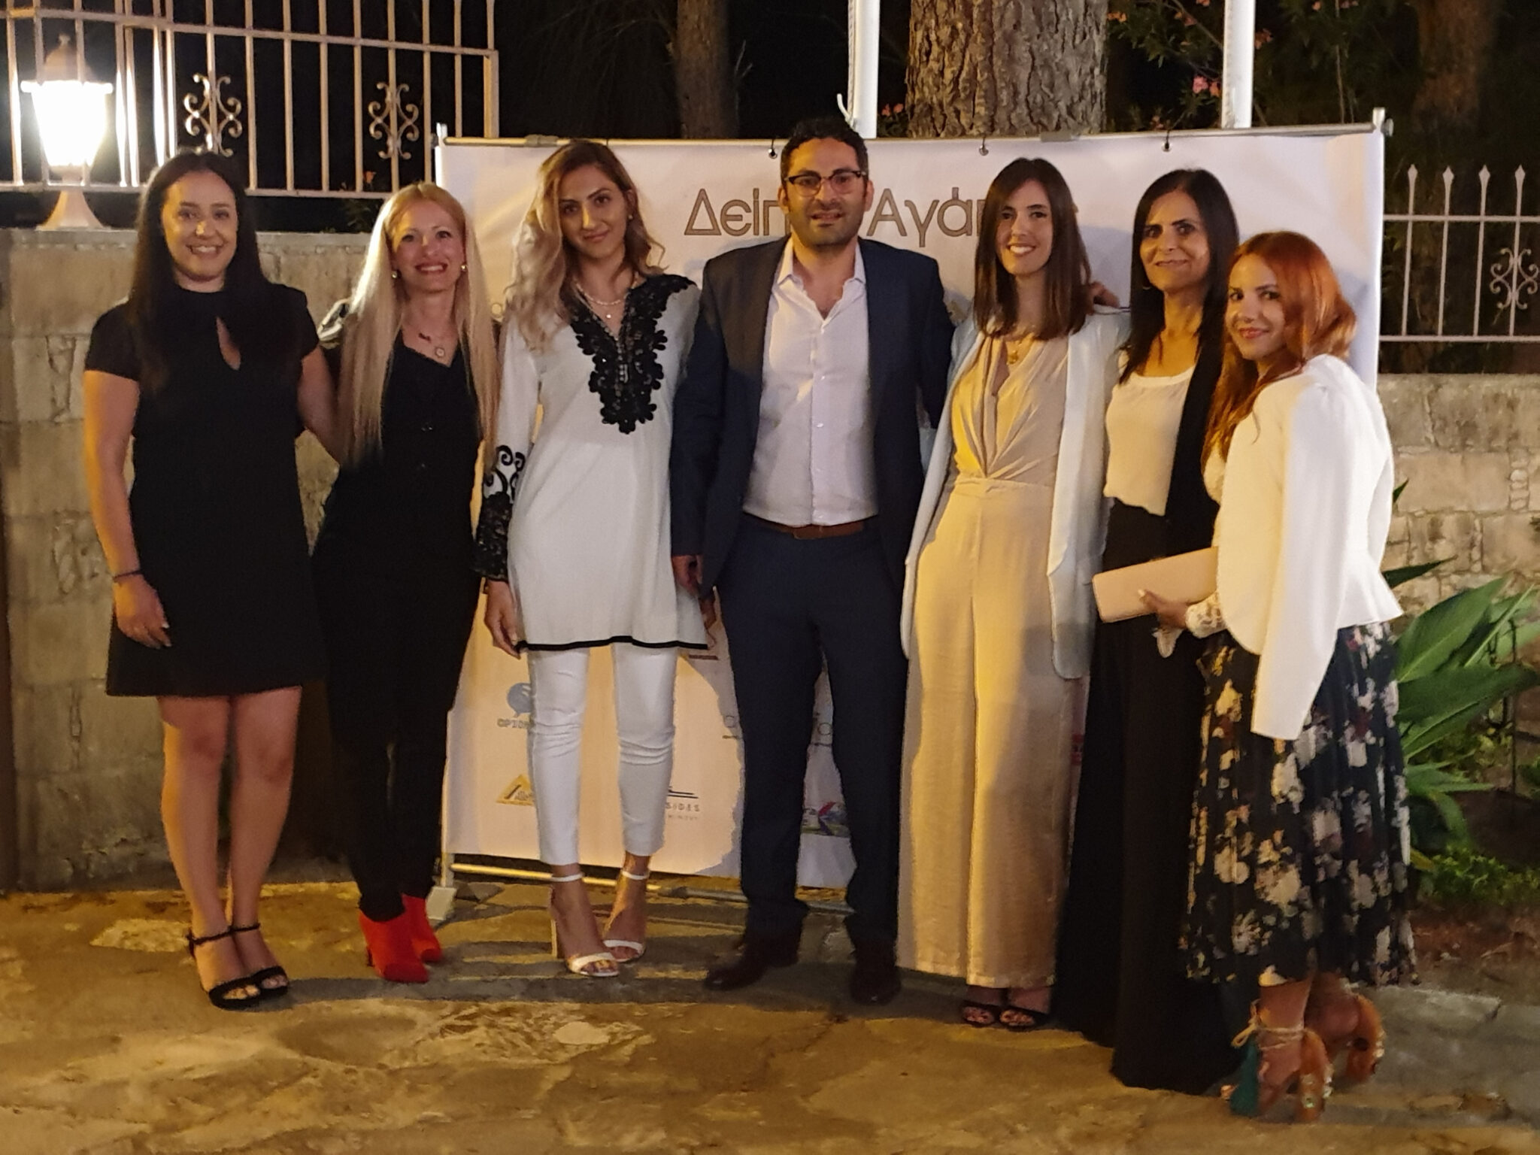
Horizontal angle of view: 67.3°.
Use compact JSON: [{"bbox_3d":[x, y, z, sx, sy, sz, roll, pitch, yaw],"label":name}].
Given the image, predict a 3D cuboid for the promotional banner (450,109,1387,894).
[{"bbox_3d":[0.248,-0.087,2.651,2.109,1.820,0.080,1,8,9],"label":"promotional banner"}]

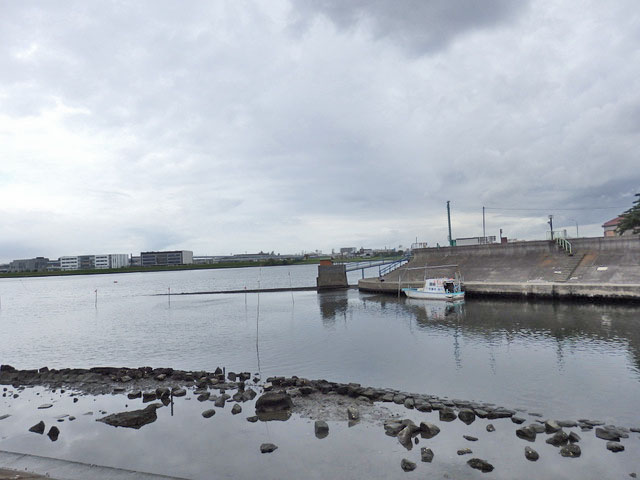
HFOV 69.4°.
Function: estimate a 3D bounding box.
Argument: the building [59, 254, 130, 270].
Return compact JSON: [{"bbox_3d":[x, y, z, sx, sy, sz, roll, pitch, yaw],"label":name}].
[{"bbox_3d":[-290.461,29.499,598.000,67.000,18.000,41.000,-3,-3,6],"label":"building"}]

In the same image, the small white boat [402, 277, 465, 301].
[{"bbox_3d":[10.740,4.662,44.800,2.050,2.200,7.000,-1,-3,-35],"label":"small white boat"}]

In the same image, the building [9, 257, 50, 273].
[{"bbox_3d":[-382.735,33.654,610.000,38.000,17.000,26.000,-3,-3,6],"label":"building"}]

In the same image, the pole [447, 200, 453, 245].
[{"bbox_3d":[18.816,-2.203,67.000,0.350,6.900,0.350,-3,-3,9],"label":"pole"}]

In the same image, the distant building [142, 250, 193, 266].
[{"bbox_3d":[-204.574,25.672,618.000,57.000,18.500,30.000,-3,-3,6],"label":"distant building"}]

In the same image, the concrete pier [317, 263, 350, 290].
[{"bbox_3d":[1.771,5.286,65.500,4.100,3.700,2.800,-3,-3,8],"label":"concrete pier"}]

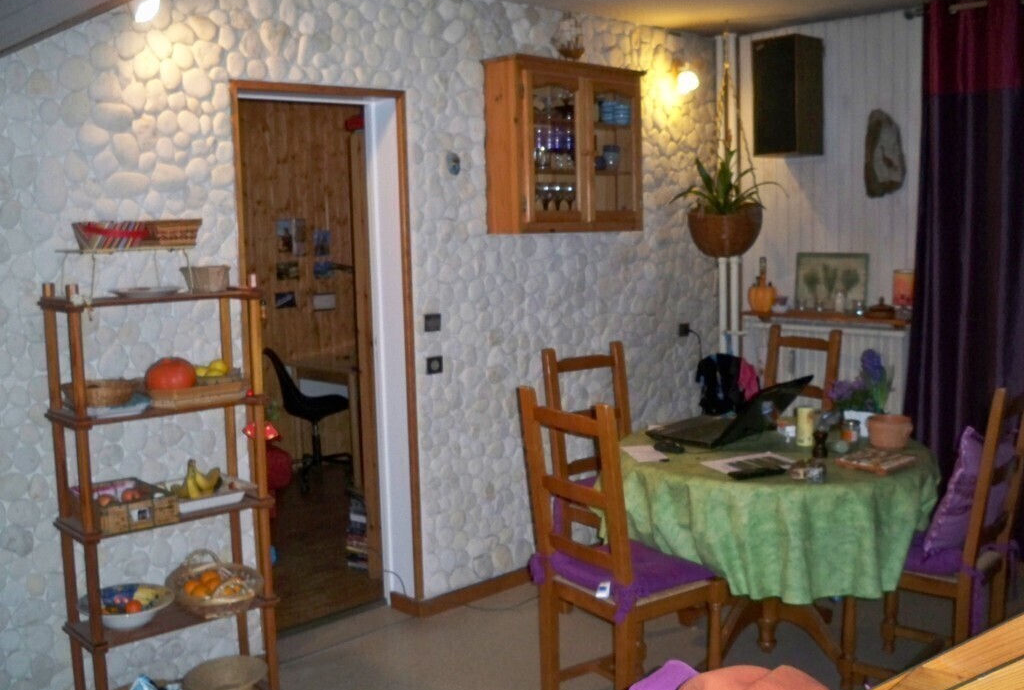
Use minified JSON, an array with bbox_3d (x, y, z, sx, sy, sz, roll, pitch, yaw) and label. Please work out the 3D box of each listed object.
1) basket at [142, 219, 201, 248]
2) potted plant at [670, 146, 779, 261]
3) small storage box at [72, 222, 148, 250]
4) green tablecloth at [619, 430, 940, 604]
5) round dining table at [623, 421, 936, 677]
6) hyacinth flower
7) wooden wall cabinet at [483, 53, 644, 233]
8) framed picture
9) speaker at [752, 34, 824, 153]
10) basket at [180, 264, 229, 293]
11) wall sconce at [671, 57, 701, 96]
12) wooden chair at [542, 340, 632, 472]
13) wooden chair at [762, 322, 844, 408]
[{"bbox_3d":[-1.014,-0.328,3.083,0.145,0.078,0.130,-7,9,-41],"label":"basket"},{"bbox_3d":[0.997,-0.665,4.800,0.460,0.500,0.480,-1,6,0],"label":"potted plant"},{"bbox_3d":[-1.152,-0.311,2.961,0.165,0.085,0.145,-7,9,-41],"label":"small storage box"},{"bbox_3d":[0.911,0.545,3.677,1.140,0.360,1.140,-1,6,0],"label":"green tablecloth"},{"bbox_3d":[0.916,0.738,3.699,1.090,0.750,1.090,-1,6,0],"label":"round dining table"},{"bbox_3d":[1.165,0.119,3.470,0.205,0.210,0.160,1,7,19],"label":"hyacinth flower"},{"bbox_3d":[0.233,-0.792,4.217,0.720,0.660,0.210,-7,9,-41],"label":"wooden wall cabinet"},{"bbox_3d":[1.462,-0.294,4.745,0.025,0.250,0.365,0,4,-41],"label":"framed picture"},{"bbox_3d":[1.264,-1.130,4.734,0.225,0.510,0.232,-7,8,-41],"label":"speaker"},{"bbox_3d":[-0.988,-0.209,3.296,0.135,0.085,0.110,-7,8,-41],"label":"basket"},{"bbox_3d":[0.797,-1.227,4.732,0.100,0.150,0.125,-7,9,-41],"label":"wall sconce"},{"bbox_3d":[0.428,0.525,4.001,0.440,1.020,0.460,-6,8,-36],"label":"wooden chair"},{"bbox_3d":[1.133,0.476,4.563,0.490,1.069,0.430,-5,7,-31],"label":"wooden chair"}]

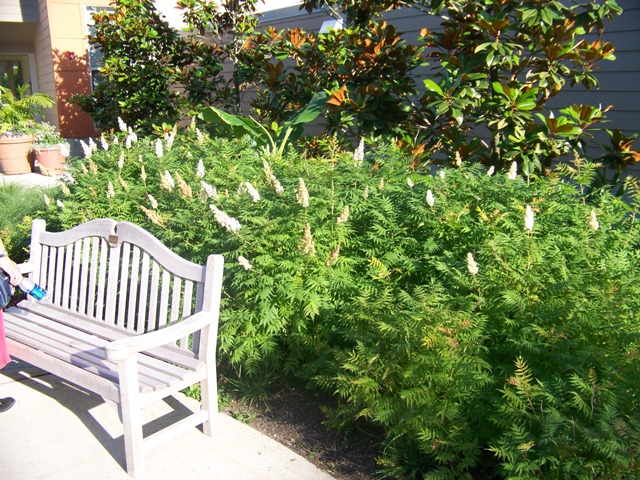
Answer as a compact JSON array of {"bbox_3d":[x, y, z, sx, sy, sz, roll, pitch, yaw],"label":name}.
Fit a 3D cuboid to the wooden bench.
[{"bbox_3d":[-1.288,0.420,3.409,1.616,0.985,0.637,9,15,36],"label":"wooden bench"}]

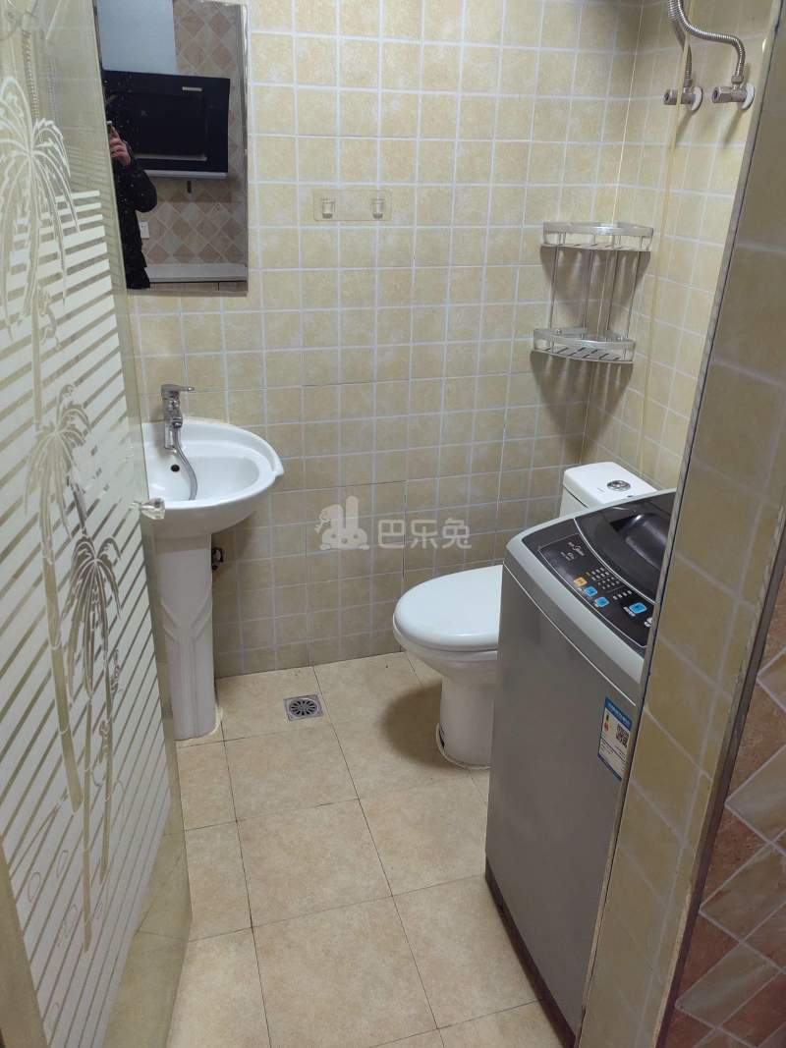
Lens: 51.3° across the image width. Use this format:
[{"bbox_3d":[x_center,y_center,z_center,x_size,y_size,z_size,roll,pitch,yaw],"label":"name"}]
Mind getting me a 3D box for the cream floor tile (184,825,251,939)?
[{"bbox_3d":[-0.474,0.791,1.778,0.300,0.010,0.299,-6,26,-15],"label":"cream floor tile"}]

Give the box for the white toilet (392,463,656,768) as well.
[{"bbox_3d":[0.324,0.246,2.151,0.667,0.700,0.370,-6,26,-15],"label":"white toilet"}]

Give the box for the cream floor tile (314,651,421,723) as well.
[{"bbox_3d":[-0.061,0.487,2.442,0.300,0.010,0.279,-6,26,-15],"label":"cream floor tile"}]

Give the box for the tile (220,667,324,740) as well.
[{"bbox_3d":[-0.349,0.516,2.364,0.300,0.010,0.279,-6,26,-15],"label":"tile"}]

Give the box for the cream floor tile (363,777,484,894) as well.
[{"bbox_3d":[0.101,0.739,1.954,0.300,0.010,0.300,-6,26,-15],"label":"cream floor tile"}]

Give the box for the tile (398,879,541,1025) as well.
[{"bbox_3d":[0.185,0.857,1.676,0.300,0.010,0.299,-6,26,-15],"label":"tile"}]

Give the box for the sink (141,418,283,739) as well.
[{"bbox_3d":[-0.510,0.199,2.060,0.447,0.816,0.450,-6,26,-15],"label":"sink"}]

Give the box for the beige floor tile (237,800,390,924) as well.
[{"bbox_3d":[-0.189,0.769,1.875,0.300,0.010,0.300,-6,26,-15],"label":"beige floor tile"}]

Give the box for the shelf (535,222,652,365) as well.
[{"bbox_3d":[0.523,-0.610,2.171,0.205,0.345,0.205,-6,26,-15],"label":"shelf"}]

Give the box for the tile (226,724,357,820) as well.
[{"bbox_3d":[-0.269,0.637,2.114,0.300,0.010,0.299,-6,26,-15],"label":"tile"}]

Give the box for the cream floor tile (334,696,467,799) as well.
[{"bbox_3d":[0.017,0.613,2.215,0.300,0.010,0.300,-6,26,-15],"label":"cream floor tile"}]

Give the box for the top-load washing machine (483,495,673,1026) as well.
[{"bbox_3d":[0.506,0.450,1.502,0.525,0.920,0.500,-6,26,-15],"label":"top-load washing machine"}]

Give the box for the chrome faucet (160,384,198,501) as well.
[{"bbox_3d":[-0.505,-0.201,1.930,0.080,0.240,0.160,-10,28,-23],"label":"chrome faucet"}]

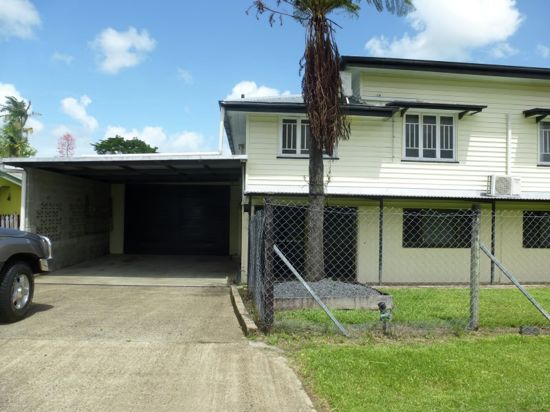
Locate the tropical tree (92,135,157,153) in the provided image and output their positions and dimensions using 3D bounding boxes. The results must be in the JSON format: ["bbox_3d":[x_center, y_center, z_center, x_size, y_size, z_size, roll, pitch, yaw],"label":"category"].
[{"bbox_3d":[-13.700,-2.400,35.000,7.000,8.400,6.600,0,-1,0],"label":"tropical tree"}]

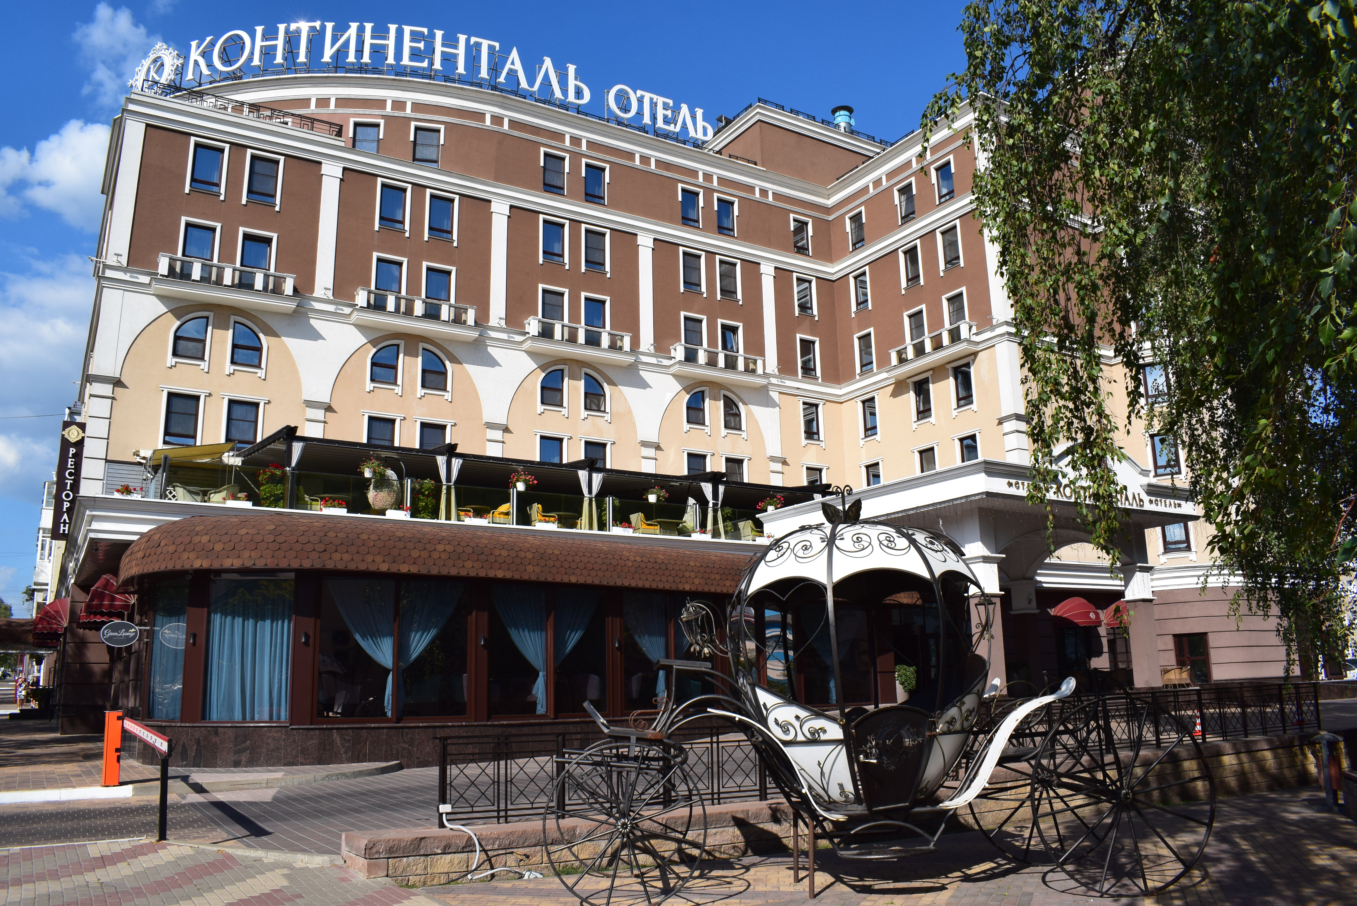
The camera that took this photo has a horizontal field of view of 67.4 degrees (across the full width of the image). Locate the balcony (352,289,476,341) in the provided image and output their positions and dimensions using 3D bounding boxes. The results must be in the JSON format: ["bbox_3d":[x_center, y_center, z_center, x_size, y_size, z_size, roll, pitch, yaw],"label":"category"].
[{"bbox_3d":[-10.673,-5.647,41.641,5.405,1.294,0.963,7,-15,-30],"label":"balcony"}]

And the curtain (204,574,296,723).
[{"bbox_3d":[-8.475,3.847,20.069,1.720,2.720,0.150,-1,-14,0],"label":"curtain"}]

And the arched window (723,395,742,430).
[{"bbox_3d":[2.513,-1.936,47.731,1.000,1.700,0.150,7,-16,-28],"label":"arched window"}]

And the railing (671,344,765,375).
[{"bbox_3d":[1.994,-4.416,49.354,4.951,0.878,0.862,7,-15,-30],"label":"railing"}]

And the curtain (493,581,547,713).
[{"bbox_3d":[-4.220,5.200,27.213,1.417,3.371,0.250,7,-16,-30],"label":"curtain"}]

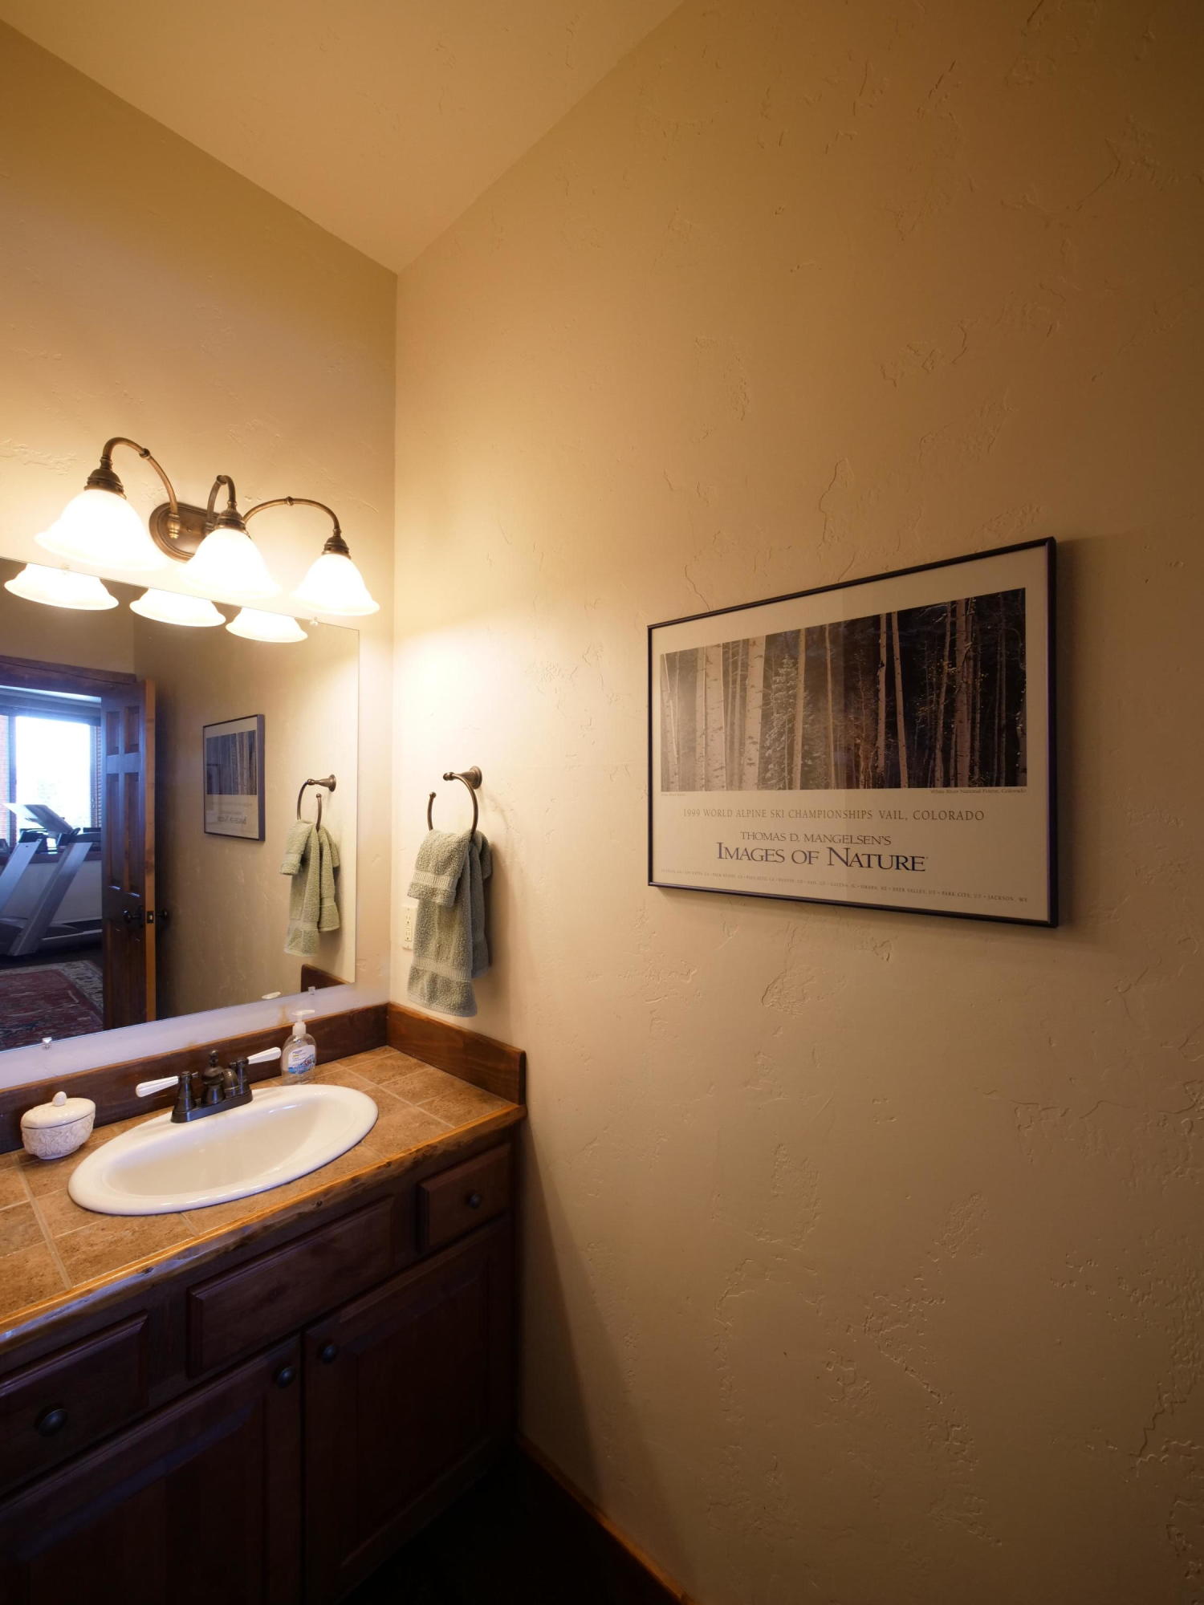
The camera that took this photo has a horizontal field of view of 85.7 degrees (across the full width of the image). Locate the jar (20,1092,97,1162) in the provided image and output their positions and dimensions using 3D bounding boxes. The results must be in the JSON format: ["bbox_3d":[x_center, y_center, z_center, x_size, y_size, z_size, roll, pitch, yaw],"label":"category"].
[{"bbox_3d":[-0.999,0.586,1.196,0.106,0.107,0.106,-1,-2,42],"label":"jar"}]

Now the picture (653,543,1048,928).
[{"bbox_3d":[0.308,-0.086,0.965,0.603,0.462,0.024,-1,-2,42],"label":"picture"}]

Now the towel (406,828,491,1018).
[{"bbox_3d":[-0.345,0.259,1.470,0.237,0.398,0.140,-1,-2,42],"label":"towel"}]

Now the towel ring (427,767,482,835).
[{"bbox_3d":[-0.322,0.015,1.495,0.192,0.202,0.082,-1,-2,42],"label":"towel ring"}]

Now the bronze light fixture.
[{"bbox_3d":[-0.780,-0.557,1.348,0.287,0.224,0.611,-1,-2,42],"label":"bronze light fixture"}]

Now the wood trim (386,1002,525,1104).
[{"bbox_3d":[-0.378,0.595,1.575,0.550,0.114,0.019,-1,-2,42],"label":"wood trim"}]

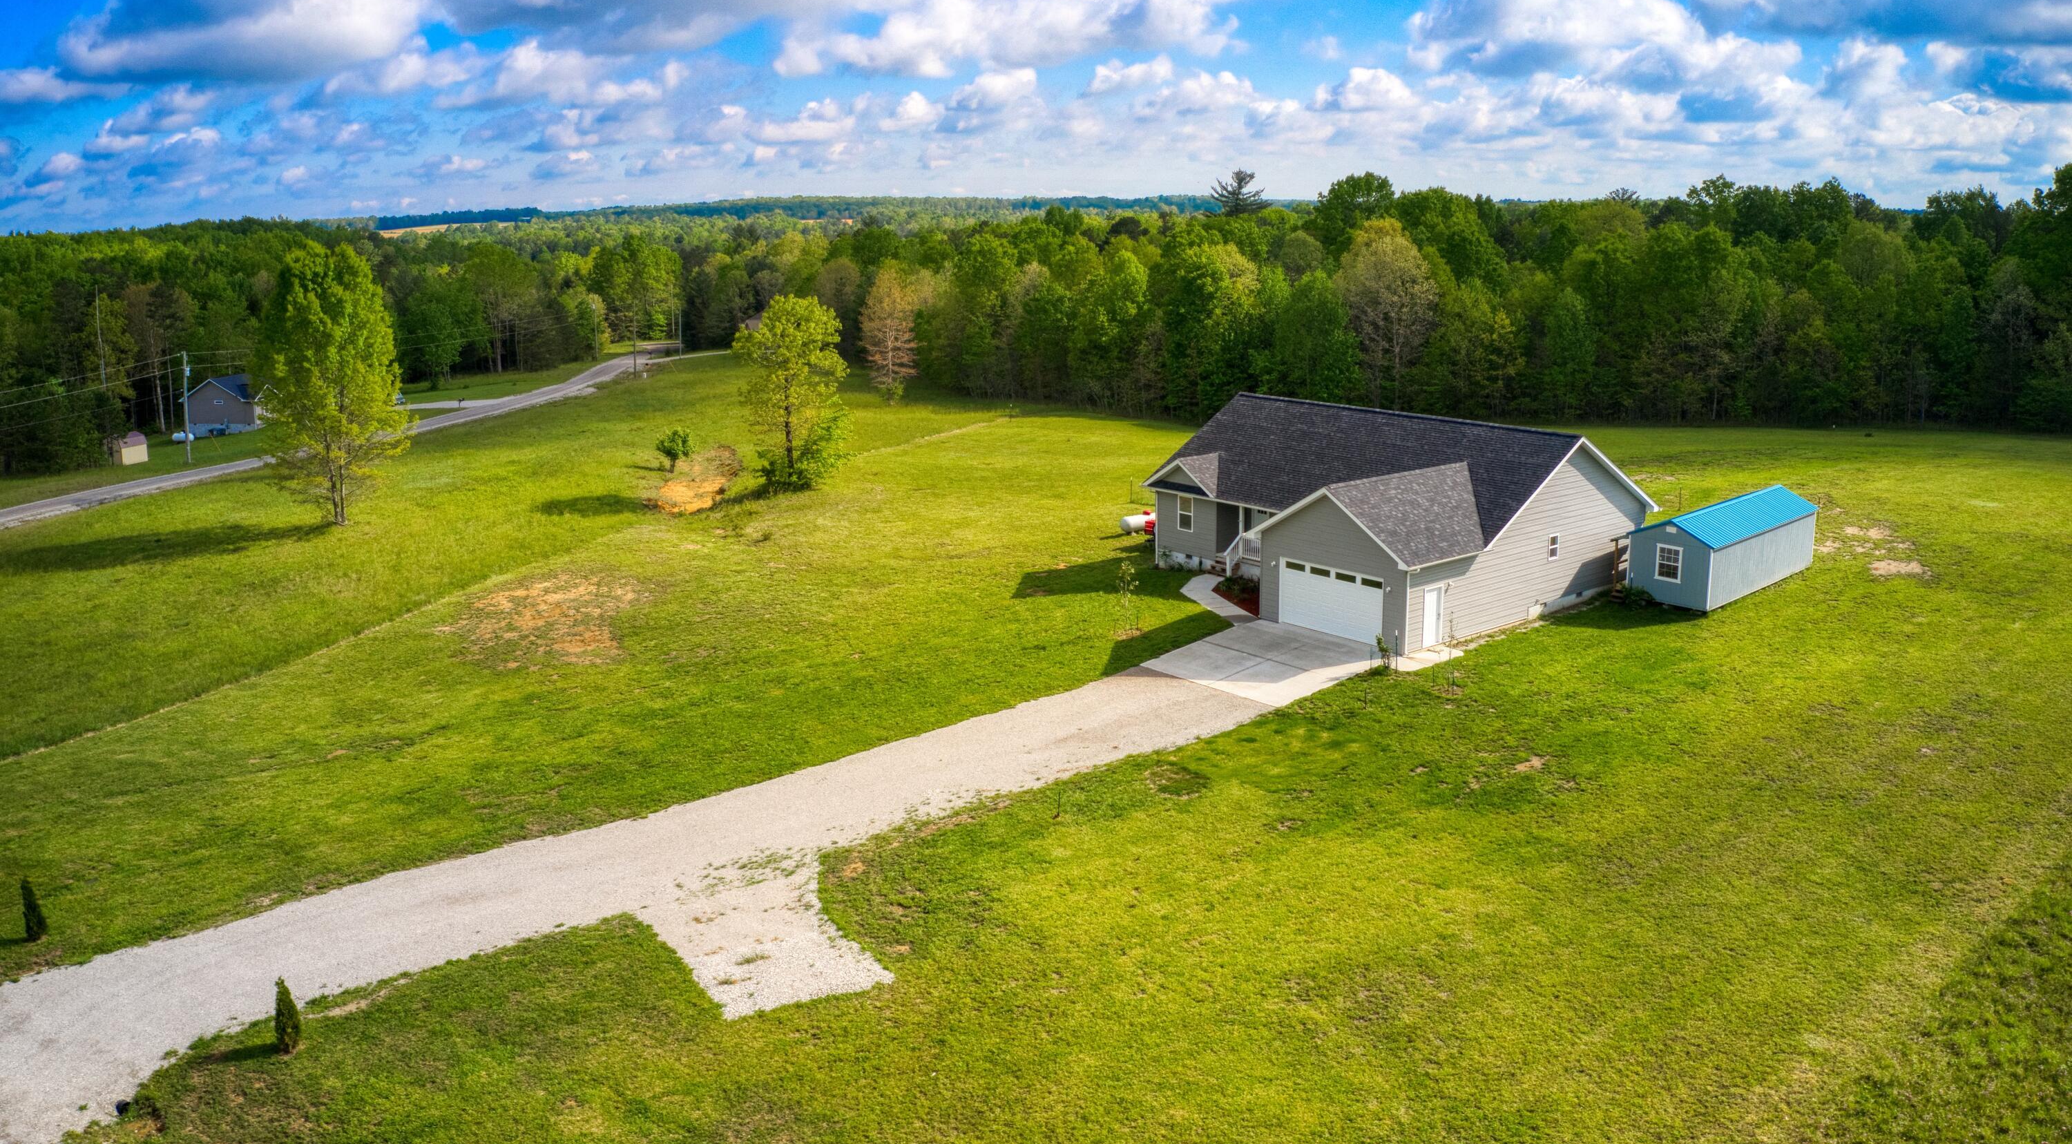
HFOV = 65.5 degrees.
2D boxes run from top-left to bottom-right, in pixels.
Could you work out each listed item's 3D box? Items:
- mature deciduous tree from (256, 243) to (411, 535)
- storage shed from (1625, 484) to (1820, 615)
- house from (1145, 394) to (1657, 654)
[{"bbox_3d":[-38.033,-9.927,87.007,7.915,15.025,7.678,-6,14,-23],"label":"mature deciduous tree"},{"bbox_3d":[27.885,-1.237,65.124,3.393,3.286,10.529,13,18,44],"label":"storage shed"},{"bbox_3d":[13.262,-2.912,66.433,16.381,6.841,17.670,-11,17,-39],"label":"house"}]

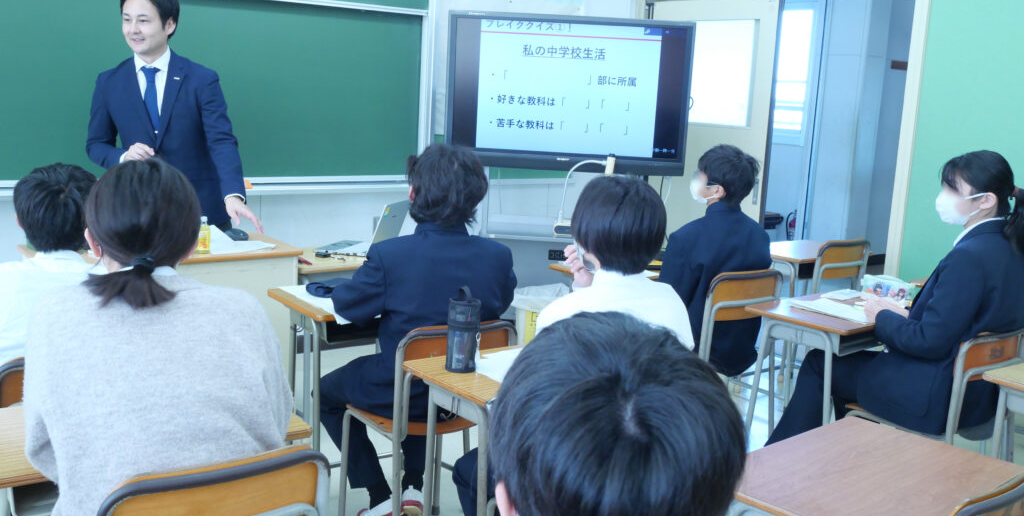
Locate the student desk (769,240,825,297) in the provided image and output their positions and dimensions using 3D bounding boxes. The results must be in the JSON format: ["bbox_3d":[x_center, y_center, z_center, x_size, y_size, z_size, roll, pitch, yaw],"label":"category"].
[{"bbox_3d":[1.429,0.305,4.796,0.600,0.700,0.400,-5,13,-38],"label":"student desk"}]

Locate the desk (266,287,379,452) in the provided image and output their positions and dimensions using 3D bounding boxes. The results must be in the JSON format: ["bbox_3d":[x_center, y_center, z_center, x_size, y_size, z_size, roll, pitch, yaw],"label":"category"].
[{"bbox_3d":[-0.495,0.477,3.324,0.600,0.710,0.405,-5,12,-37],"label":"desk"}]

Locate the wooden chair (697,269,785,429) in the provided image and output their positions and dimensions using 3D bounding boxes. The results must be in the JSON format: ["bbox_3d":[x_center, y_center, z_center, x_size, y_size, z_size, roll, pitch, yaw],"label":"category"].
[{"bbox_3d":[0.769,0.409,3.918,0.400,0.770,0.460,-4,11,-33],"label":"wooden chair"}]

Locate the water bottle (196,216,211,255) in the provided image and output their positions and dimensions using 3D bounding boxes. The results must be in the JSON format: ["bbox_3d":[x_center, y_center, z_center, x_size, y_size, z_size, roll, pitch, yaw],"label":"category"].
[{"bbox_3d":[-1.125,-0.086,3.463,0.050,0.136,0.050,-5,13,-38],"label":"water bottle"}]

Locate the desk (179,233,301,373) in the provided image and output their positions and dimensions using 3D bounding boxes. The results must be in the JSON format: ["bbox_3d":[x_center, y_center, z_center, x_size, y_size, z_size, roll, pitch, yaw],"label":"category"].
[{"bbox_3d":[-1.310,0.348,3.576,0.900,0.775,0.475,-5,13,-38],"label":"desk"}]

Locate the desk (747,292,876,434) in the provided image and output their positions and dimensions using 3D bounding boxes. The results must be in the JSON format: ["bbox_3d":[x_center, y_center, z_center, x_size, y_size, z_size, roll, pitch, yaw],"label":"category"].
[{"bbox_3d":[1.166,0.532,3.497,0.600,0.700,0.405,-5,12,-41],"label":"desk"}]

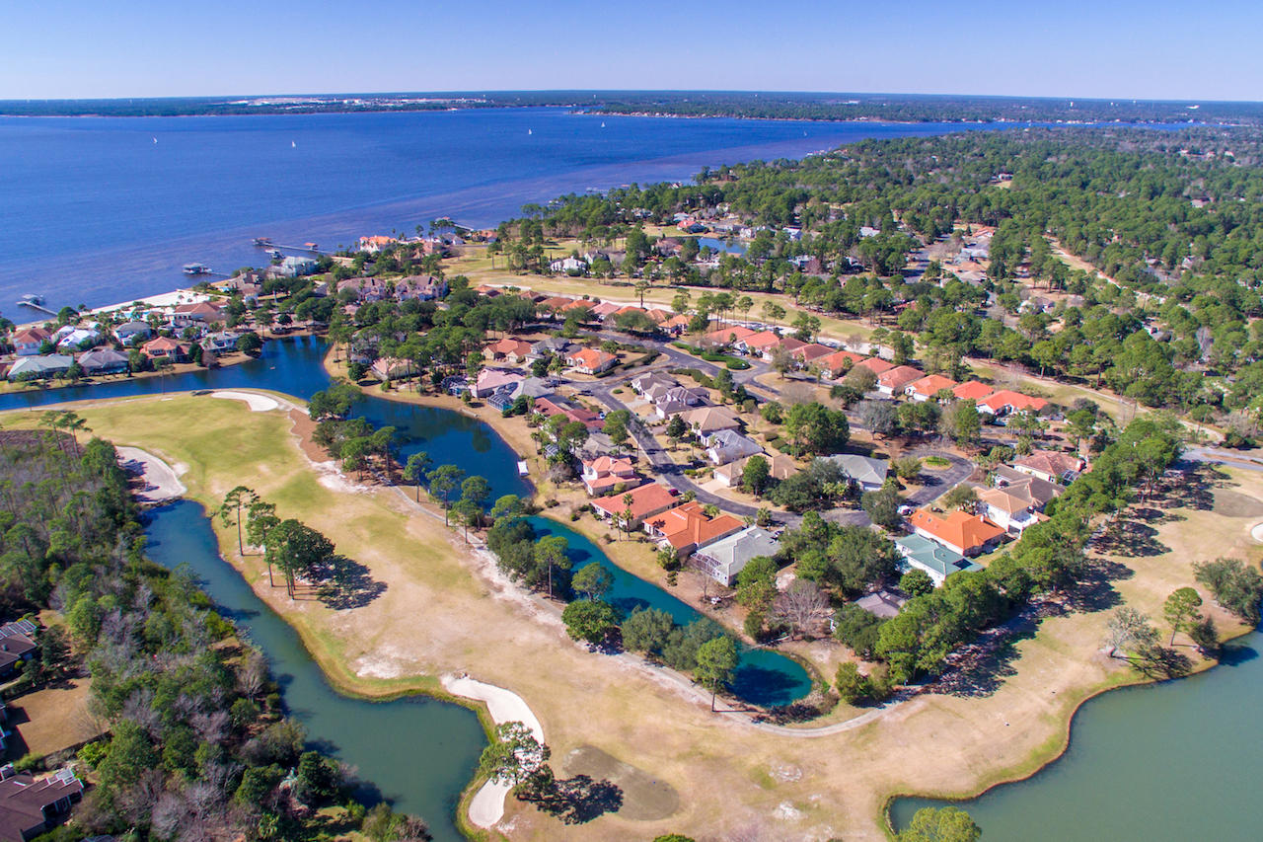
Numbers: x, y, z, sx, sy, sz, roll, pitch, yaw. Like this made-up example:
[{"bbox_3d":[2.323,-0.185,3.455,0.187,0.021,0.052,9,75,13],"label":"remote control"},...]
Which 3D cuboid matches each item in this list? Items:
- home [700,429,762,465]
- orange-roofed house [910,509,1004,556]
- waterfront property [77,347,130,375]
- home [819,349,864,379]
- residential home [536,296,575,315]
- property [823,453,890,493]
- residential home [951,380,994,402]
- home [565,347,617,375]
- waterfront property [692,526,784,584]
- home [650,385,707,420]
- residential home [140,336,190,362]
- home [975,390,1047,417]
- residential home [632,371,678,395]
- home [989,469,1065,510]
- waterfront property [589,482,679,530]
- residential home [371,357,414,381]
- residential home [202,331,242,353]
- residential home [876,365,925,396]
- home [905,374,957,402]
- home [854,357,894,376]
[{"bbox_3d":[32.150,7.260,225.890,15.400,7.000,13.700,-8,27,-16],"label":"home"},{"bbox_3d":[88.290,28.010,191.530,18.000,6.600,17.500,-17,30,-31],"label":"orange-roofed house"},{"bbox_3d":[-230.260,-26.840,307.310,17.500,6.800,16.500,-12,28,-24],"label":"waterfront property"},{"bbox_3d":[86.700,-25.560,295.470,23.000,5.800,11.700,-20,32,-35],"label":"home"},{"bbox_3d":[-42.260,-61.180,369.240,12.500,6.000,23.800,13,28,24],"label":"residential home"},{"bbox_3d":[68.500,14.560,215.850,19.540,5.660,15.940,7,26,15],"label":"property"},{"bbox_3d":[126.460,-10.300,263.760,19.800,5.800,10.800,-20,32,-35],"label":"residential home"},{"bbox_3d":[-17.050,-26.370,296.570,16.600,6.300,15.800,19,31,34],"label":"home"},{"bbox_3d":[27.430,32.420,174.880,21.600,5.900,12.100,-16,30,-30],"label":"waterfront property"},{"bbox_3d":[19.900,-8.720,267.910,21.500,8.000,14.500,-10,27,-20],"label":"home"},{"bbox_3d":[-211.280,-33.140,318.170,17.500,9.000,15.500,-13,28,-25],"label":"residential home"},{"bbox_3d":[140.910,-6.270,259.810,21.600,5.860,16.660,-19,31,-35],"label":"home"},{"bbox_3d":[9.570,-15.140,278.030,14.610,6.380,16.250,-15,29,-29],"label":"residential home"},{"bbox_3d":[117.480,18.690,211.430,13.800,6.600,19.500,-16,30,-30],"label":"home"},{"bbox_3d":[1.770,22.900,202.670,20.000,6.200,15.000,-20,32,-36],"label":"waterfront property"},{"bbox_3d":[-99.770,-24.060,297.820,15.430,5.660,16.460,-21,32,-37],"label":"residential home"},{"bbox_3d":[-183.750,-36.340,316.710,18.500,6.800,19.500,-15,30,-29],"label":"residential home"},{"bbox_3d":[105.340,-17.390,278.490,23.400,5.800,10.900,-20,32,-35],"label":"residential home"},{"bbox_3d":[117.980,-13.980,276.190,20.880,5.860,10.800,-19,31,-34],"label":"home"},{"bbox_3d":[101.300,-22.630,300.070,22.500,6.000,13.000,-20,32,-36],"label":"home"}]

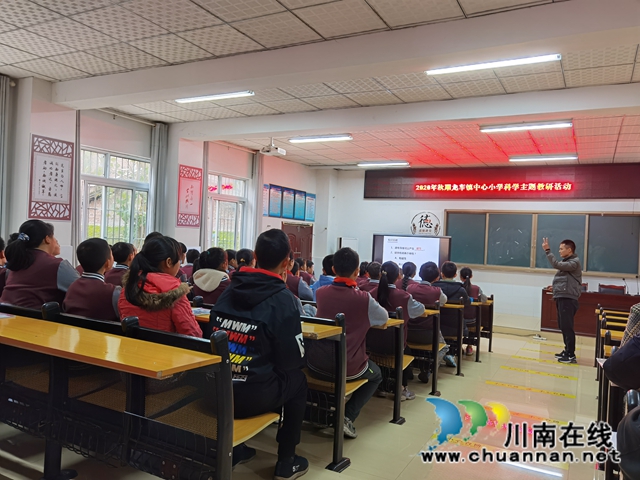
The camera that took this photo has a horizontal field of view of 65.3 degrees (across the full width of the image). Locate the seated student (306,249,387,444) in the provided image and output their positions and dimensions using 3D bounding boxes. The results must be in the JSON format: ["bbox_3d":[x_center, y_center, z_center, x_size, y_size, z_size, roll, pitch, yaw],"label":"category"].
[{"bbox_3d":[0.202,0.650,3.022,0.460,1.202,0.640,3,1,29],"label":"seated student"}]

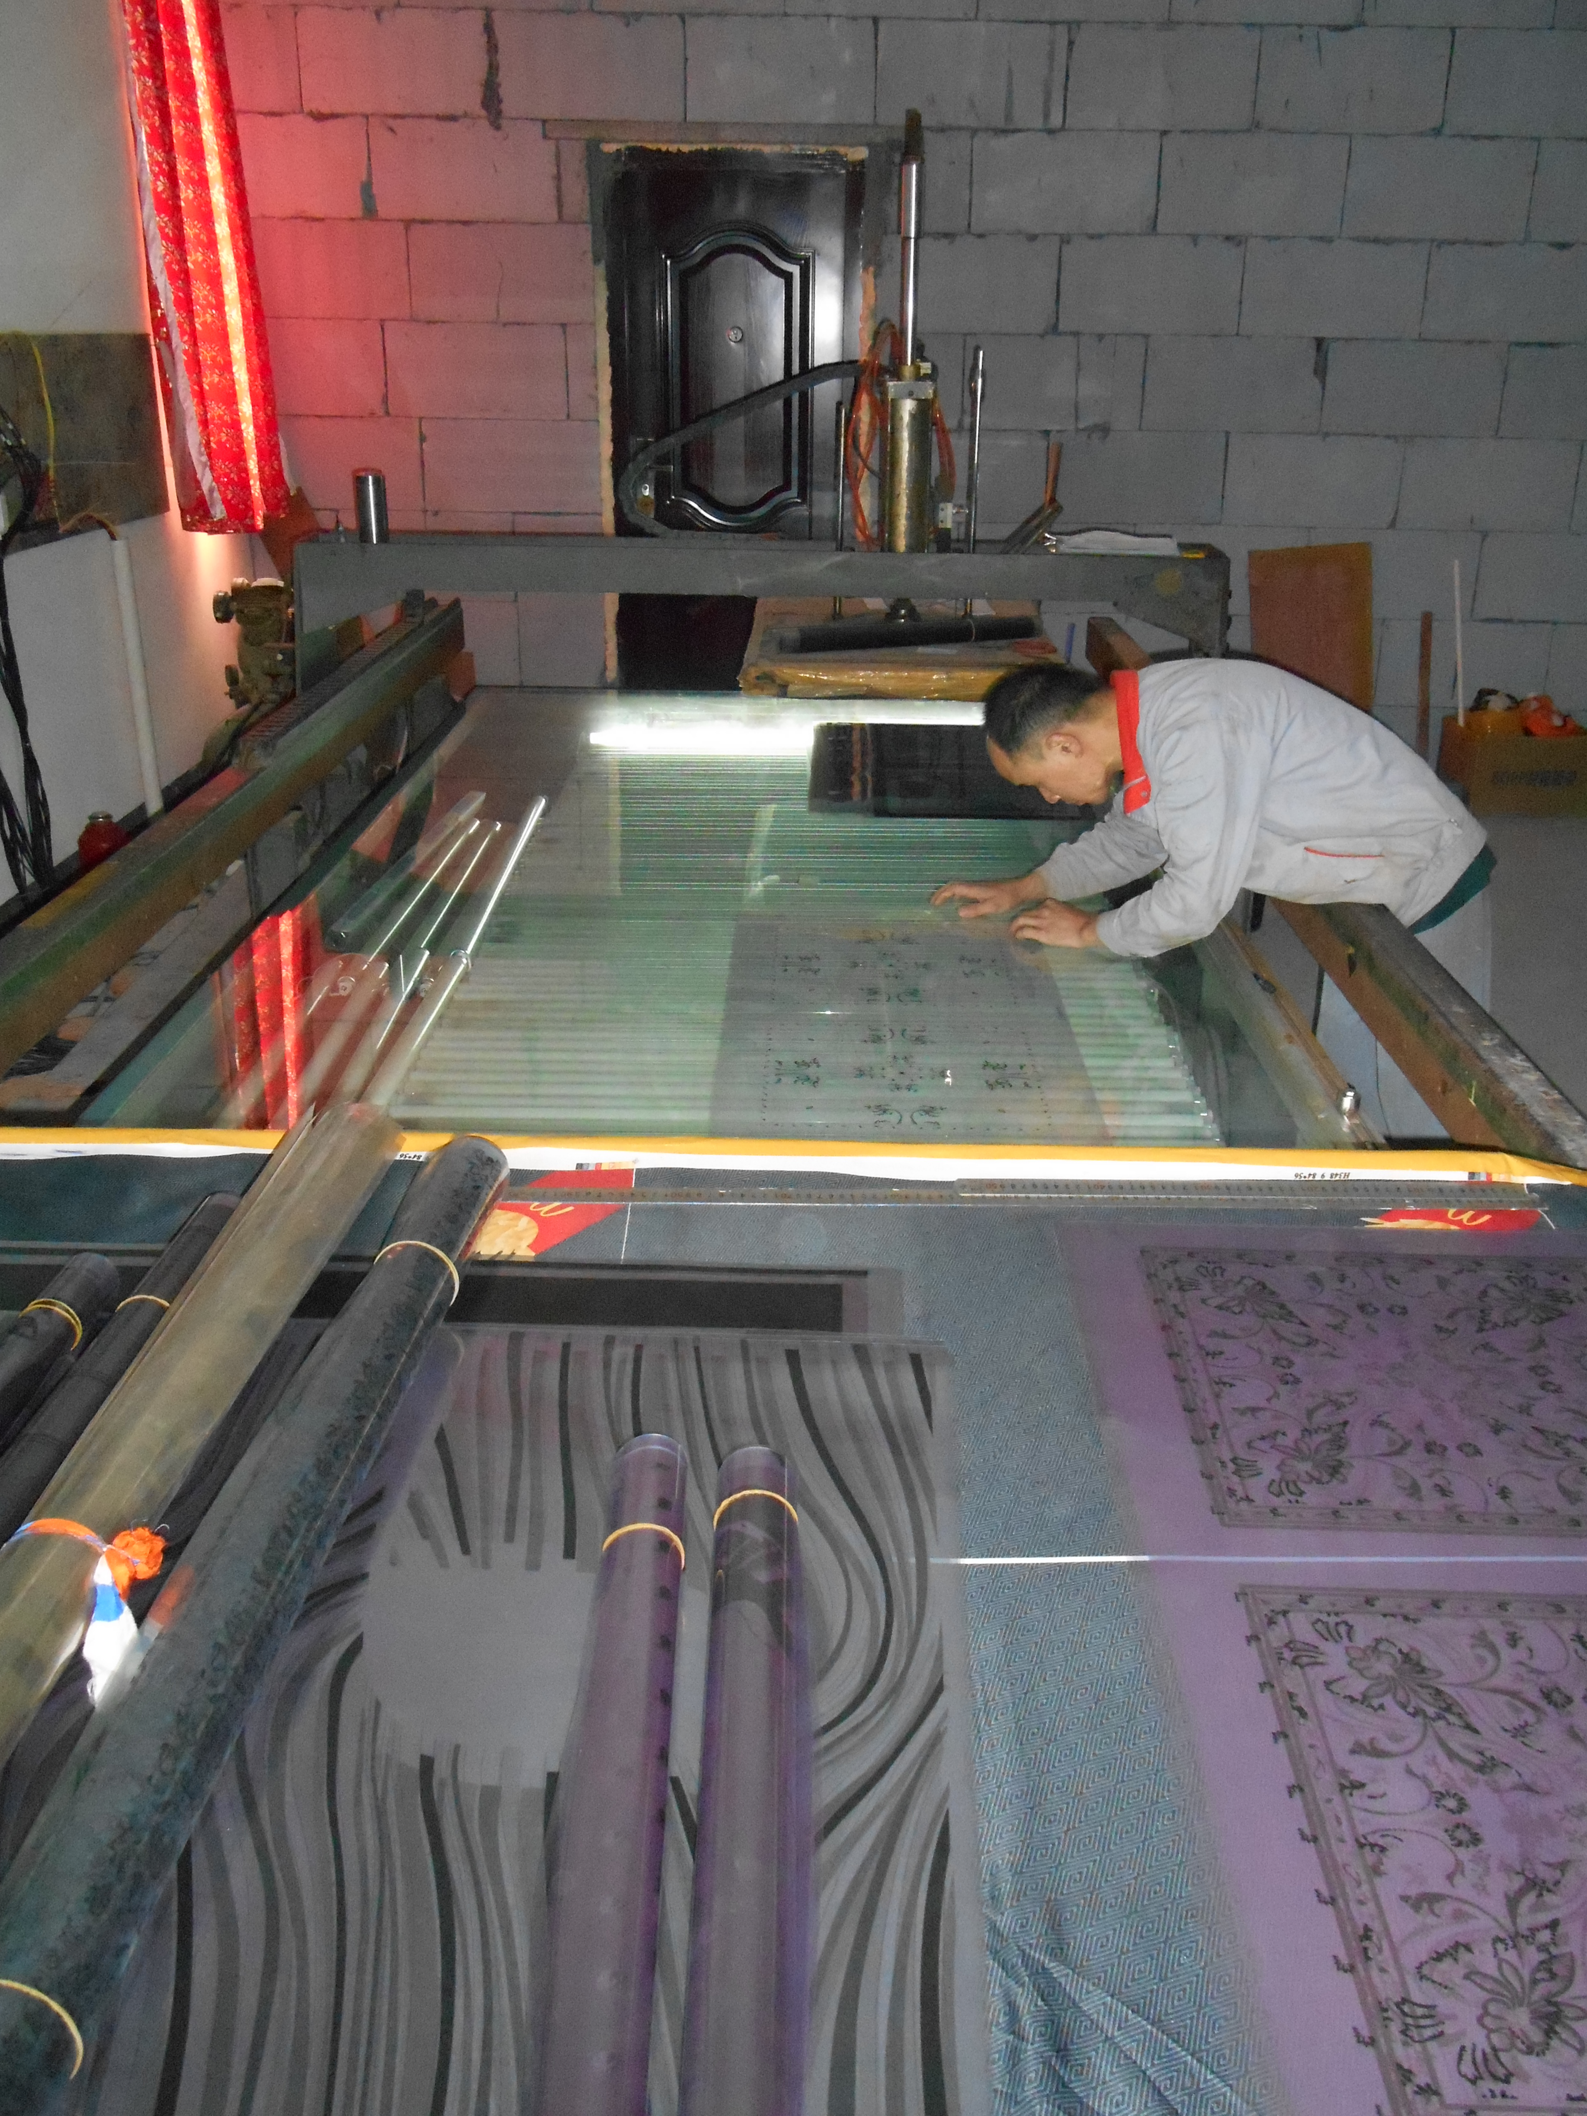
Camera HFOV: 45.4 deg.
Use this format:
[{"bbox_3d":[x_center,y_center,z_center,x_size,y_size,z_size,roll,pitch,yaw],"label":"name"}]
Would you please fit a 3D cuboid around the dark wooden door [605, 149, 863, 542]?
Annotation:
[{"bbox_3d":[-0.204,-1.974,6.498,0.850,2.050,0.090,1,21,0],"label":"dark wooden door"}]

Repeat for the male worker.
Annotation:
[{"bbox_3d":[0.600,-0.045,2.855,0.840,1.130,0.520,3,21,5],"label":"male worker"}]

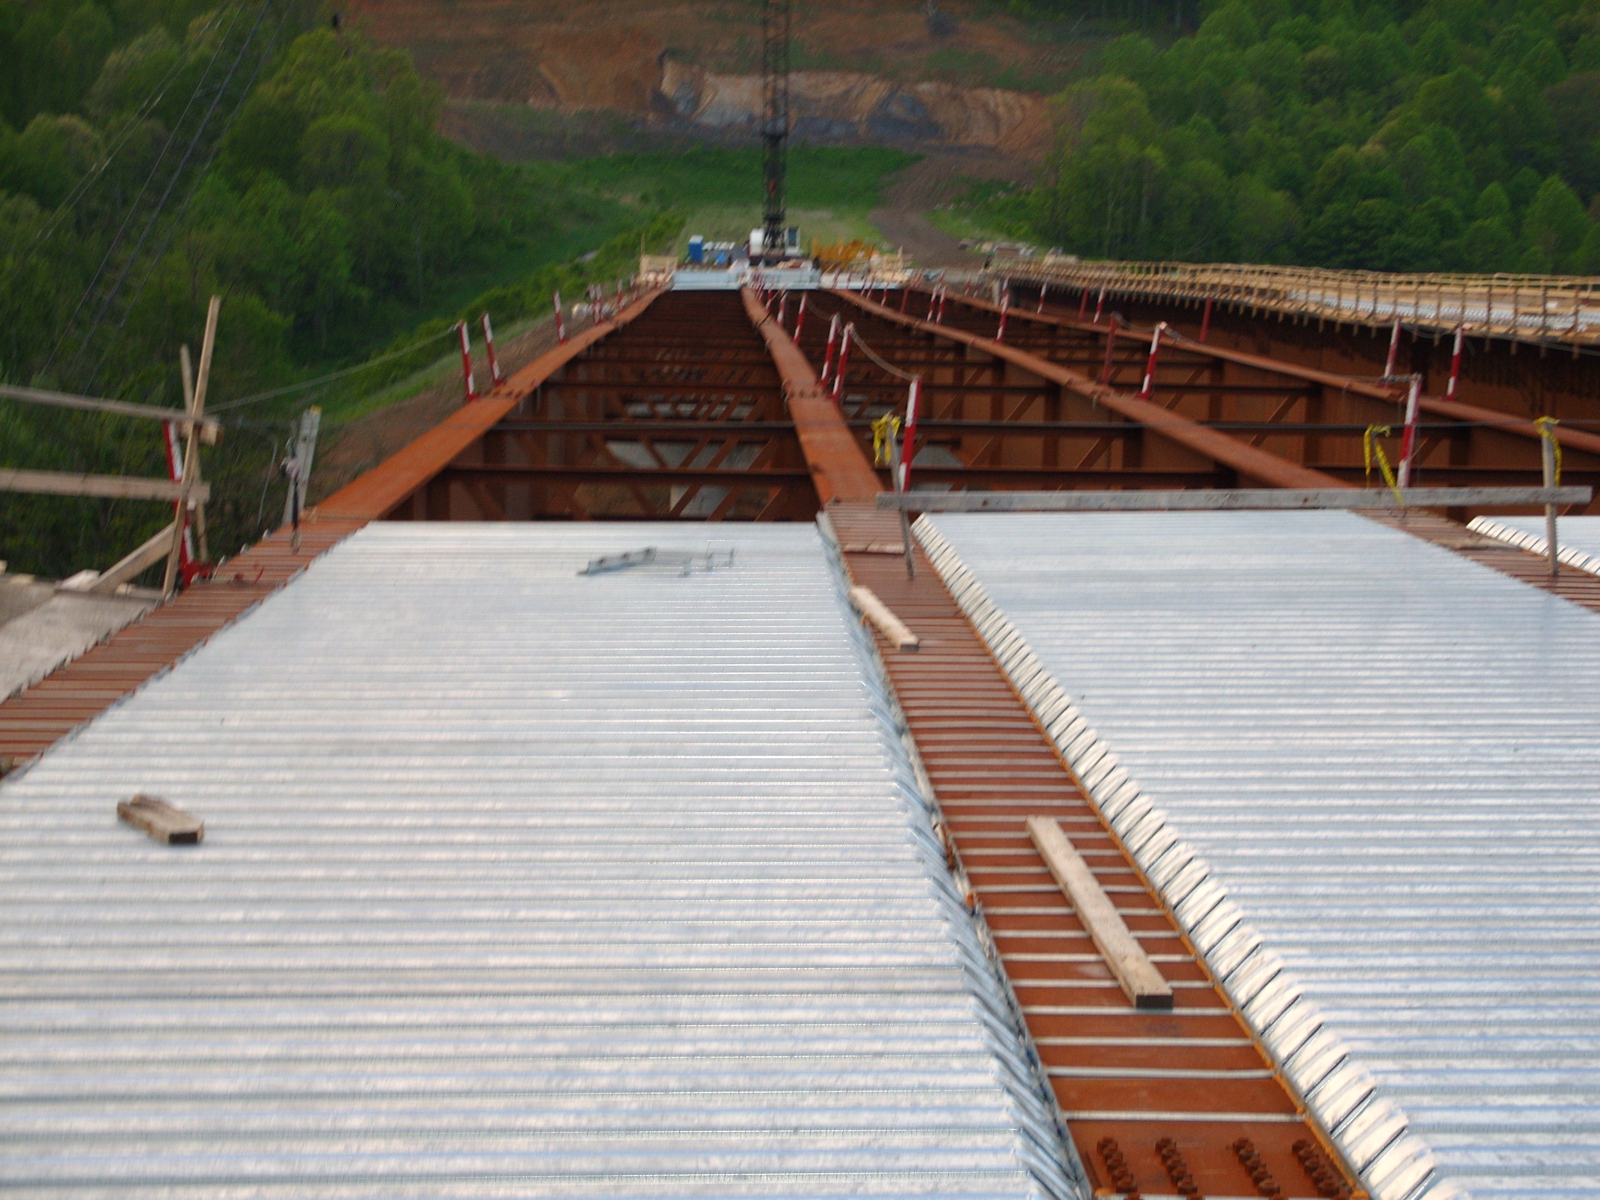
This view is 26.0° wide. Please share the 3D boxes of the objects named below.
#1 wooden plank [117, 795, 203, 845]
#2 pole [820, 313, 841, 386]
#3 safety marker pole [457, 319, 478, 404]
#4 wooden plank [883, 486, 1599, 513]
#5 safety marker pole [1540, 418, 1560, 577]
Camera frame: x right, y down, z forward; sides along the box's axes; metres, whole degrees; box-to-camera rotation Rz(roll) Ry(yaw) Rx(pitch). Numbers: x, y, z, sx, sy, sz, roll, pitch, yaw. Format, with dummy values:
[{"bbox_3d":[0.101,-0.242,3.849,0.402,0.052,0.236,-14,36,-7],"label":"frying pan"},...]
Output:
[{"bbox_3d":[-1.939,0.666,10.511,0.115,0.042,0.630,-2,6,-23],"label":"wooden plank"},{"bbox_3d":[0.398,-3.176,44.156,0.080,0.956,0.080,12,5,0],"label":"pole"},{"bbox_3d":[-3.881,-2.768,40.353,0.080,0.957,0.080,-6,6,0],"label":"safety marker pole"},{"bbox_3d":[2.468,-0.574,19.650,4.053,0.098,0.042,0,6,-1],"label":"wooden plank"},{"bbox_3d":[4.267,-0.582,19.705,0.060,0.906,0.055,-4,6,0],"label":"safety marker pole"}]

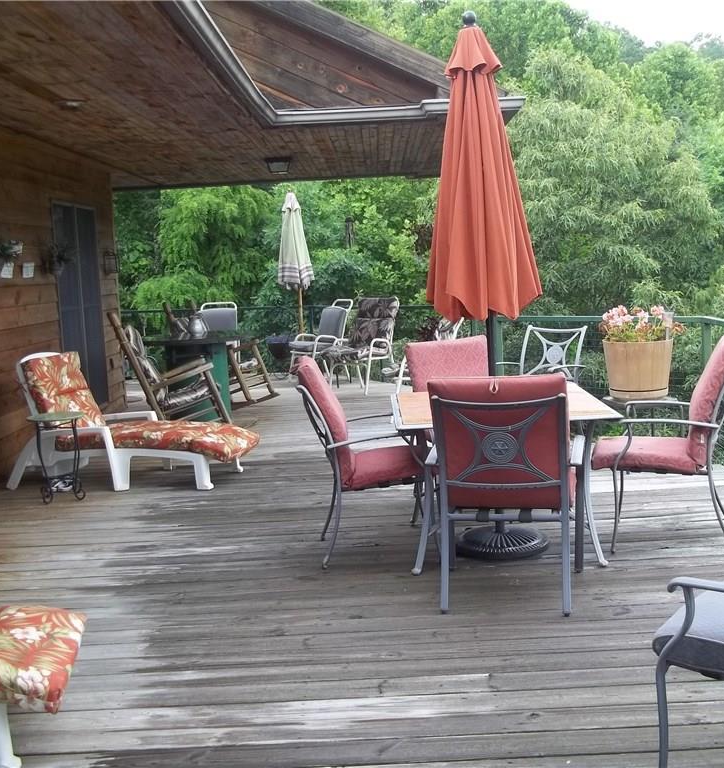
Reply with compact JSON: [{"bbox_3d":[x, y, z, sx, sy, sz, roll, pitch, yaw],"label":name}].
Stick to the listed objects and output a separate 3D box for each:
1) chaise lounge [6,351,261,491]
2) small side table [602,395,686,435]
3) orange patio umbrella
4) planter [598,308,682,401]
[{"bbox_3d":[-1.625,0.231,6.752,1.633,0.927,0.671,-1,7,11],"label":"chaise lounge"},{"bbox_3d":[1.935,0.339,6.554,0.520,0.470,0.500,-2,7,1],"label":"small side table"},{"bbox_3d":[0.604,-0.544,4.690,0.560,2.498,0.540,-4,7,1],"label":"orange patio umbrella"},{"bbox_3d":[1.918,-0.211,6.524,0.560,0.650,0.540,-2,7,1],"label":"planter"}]

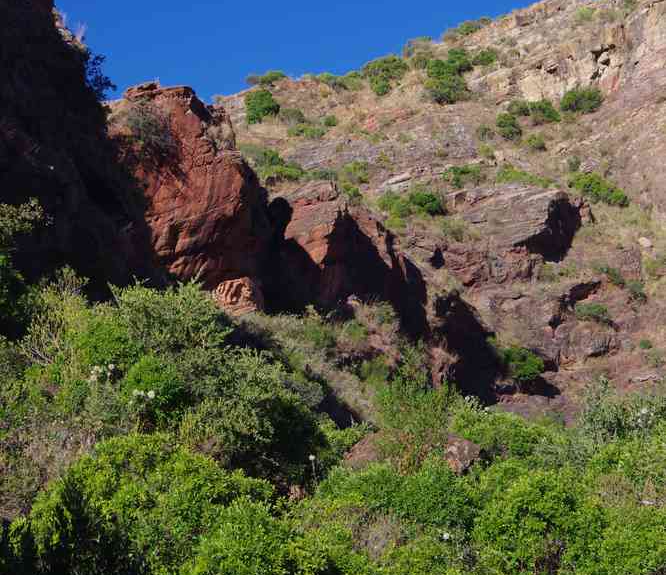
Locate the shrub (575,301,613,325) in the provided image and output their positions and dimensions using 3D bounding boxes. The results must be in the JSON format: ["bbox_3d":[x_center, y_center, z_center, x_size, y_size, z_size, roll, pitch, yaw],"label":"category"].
[{"bbox_3d":[12.969,1.245,134.000,1.890,1.160,1.610,0,-8,0],"label":"shrub"}]

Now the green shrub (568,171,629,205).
[{"bbox_3d":[15.093,-5.628,153.000,3.410,1.990,2.900,0,-8,0],"label":"green shrub"}]

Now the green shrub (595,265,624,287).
[{"bbox_3d":[14.382,-0.624,140.000,1.560,1.110,1.330,0,-8,0],"label":"green shrub"}]

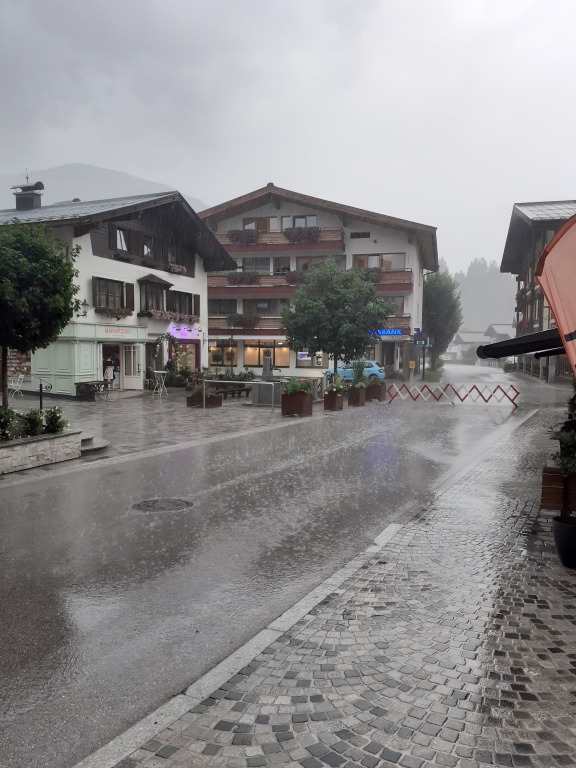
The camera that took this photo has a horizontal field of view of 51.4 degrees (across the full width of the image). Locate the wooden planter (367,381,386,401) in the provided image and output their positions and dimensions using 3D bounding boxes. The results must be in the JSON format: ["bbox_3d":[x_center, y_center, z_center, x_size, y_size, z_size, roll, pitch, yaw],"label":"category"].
[{"bbox_3d":[3.489,0.341,23.979,0.710,0.680,0.630,3,5,29],"label":"wooden planter"}]

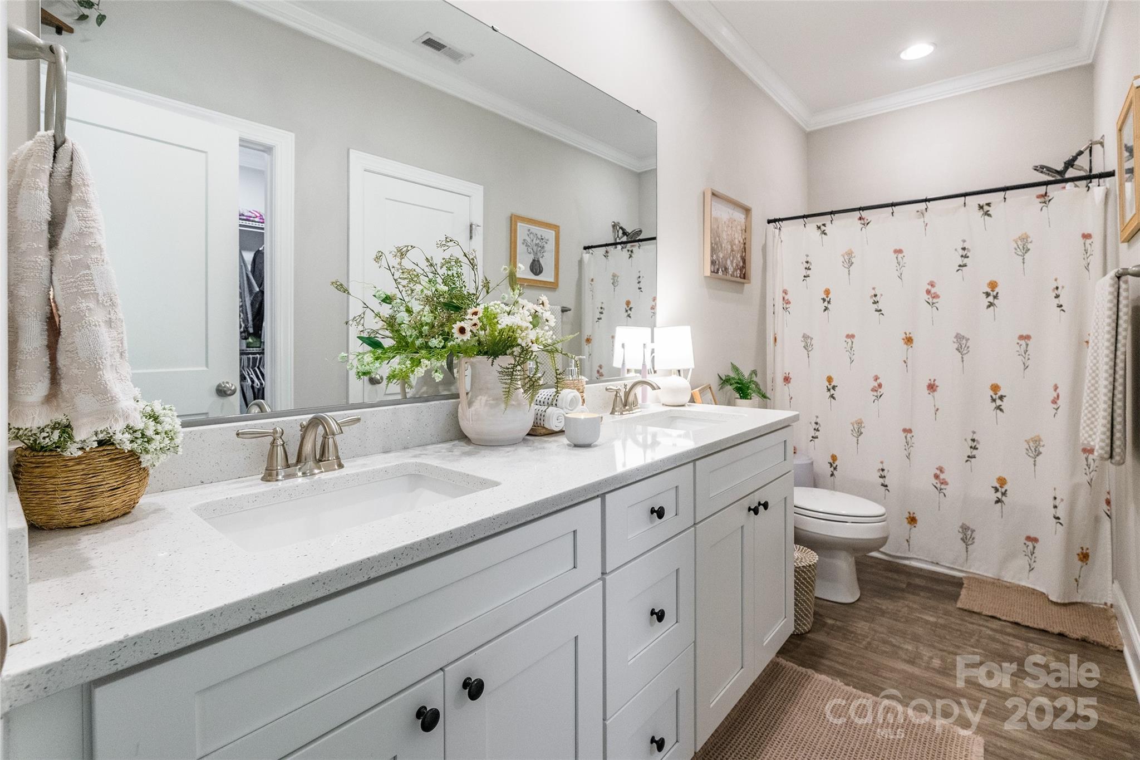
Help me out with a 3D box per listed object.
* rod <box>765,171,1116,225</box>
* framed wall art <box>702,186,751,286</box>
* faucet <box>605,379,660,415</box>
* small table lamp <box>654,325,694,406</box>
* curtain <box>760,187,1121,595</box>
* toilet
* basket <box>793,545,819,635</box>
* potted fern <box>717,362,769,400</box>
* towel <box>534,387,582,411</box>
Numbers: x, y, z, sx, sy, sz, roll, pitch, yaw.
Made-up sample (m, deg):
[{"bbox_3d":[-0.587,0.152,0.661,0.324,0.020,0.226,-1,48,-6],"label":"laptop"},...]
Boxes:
[{"bbox_3d":[1.834,-0.958,2.733,1.510,0.030,0.030,4,6,42],"label":"rod"},{"bbox_3d":[0.866,-0.776,2.759,0.045,0.435,0.490,4,6,42],"label":"framed wall art"},{"bbox_3d":[0.256,0.059,1.915,0.158,0.128,0.245,4,6,42],"label":"faucet"},{"bbox_3d":[0.441,-0.064,2.150,0.170,0.330,0.170,0,5,0],"label":"small table lamp"},{"bbox_3d":[1.792,0.006,2.693,1.490,1.820,0.130,4,6,42],"label":"curtain"},{"bbox_3d":[1.149,0.623,2.523,0.740,0.740,0.440,4,6,42],"label":"toilet"},{"bbox_3d":[0.962,0.893,2.199,0.235,0.265,0.235,4,6,42],"label":"basket"},{"bbox_3d":[0.928,0.052,2.691,0.235,0.290,0.240,4,6,42],"label":"potted fern"},{"bbox_3d":[-0.055,0.050,1.569,0.190,0.073,0.078,4,6,42],"label":"towel"}]

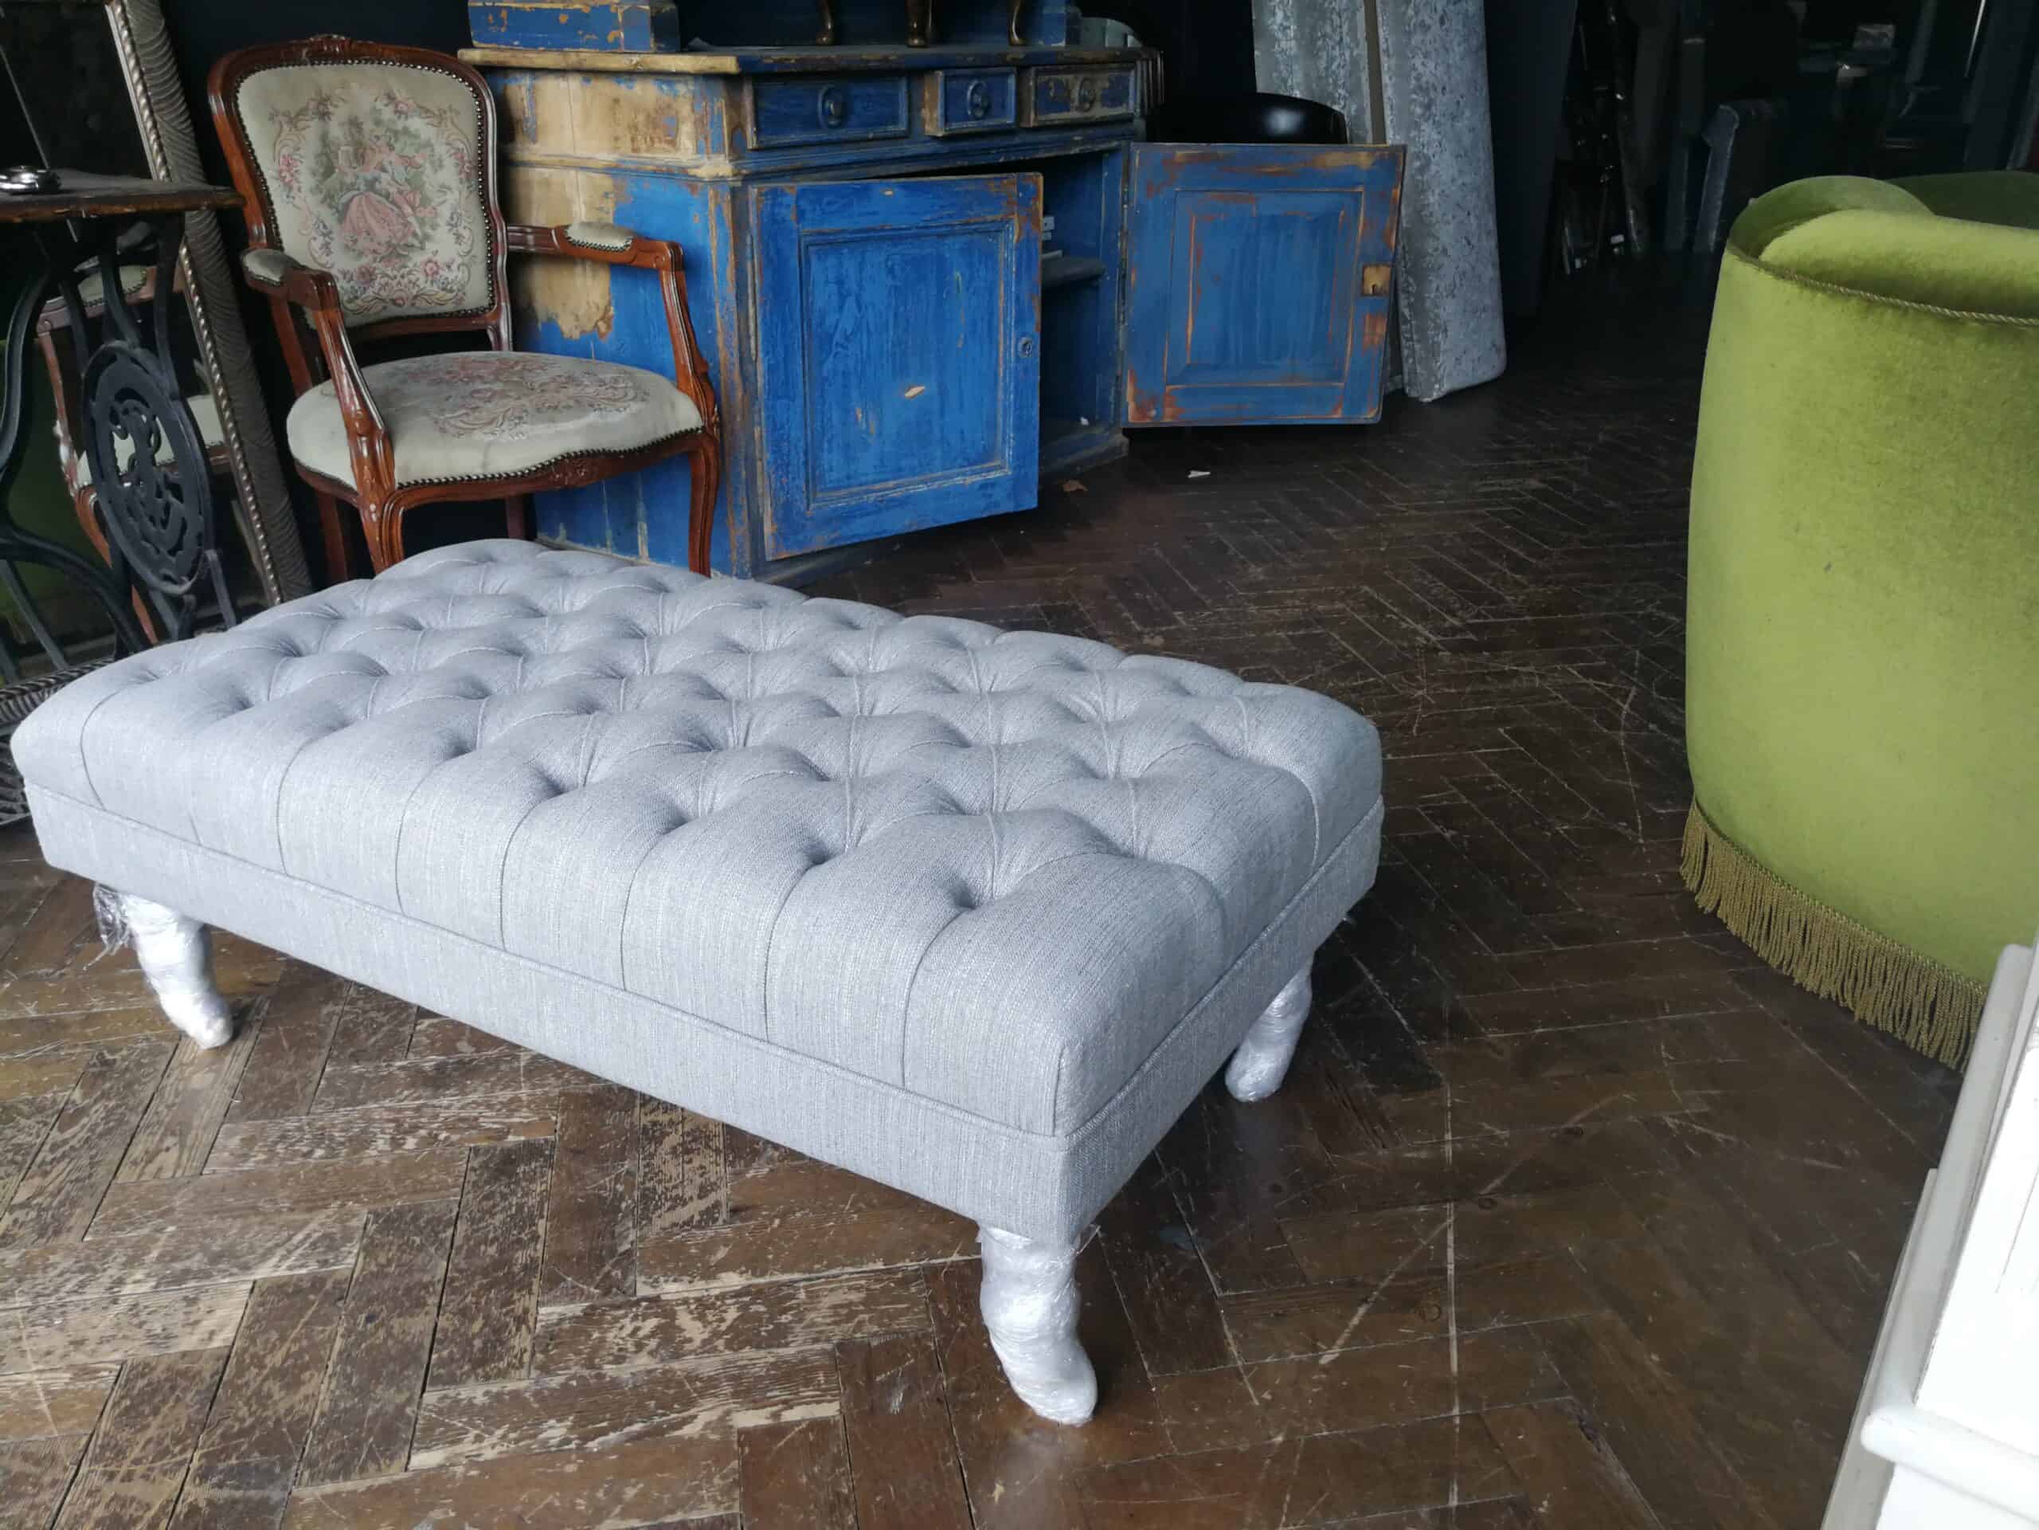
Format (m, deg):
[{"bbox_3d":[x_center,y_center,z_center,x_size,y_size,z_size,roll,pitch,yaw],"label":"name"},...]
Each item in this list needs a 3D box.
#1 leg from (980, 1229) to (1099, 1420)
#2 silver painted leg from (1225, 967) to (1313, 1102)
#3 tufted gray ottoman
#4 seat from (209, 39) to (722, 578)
[{"bbox_3d":[0.014,0.370,1.116,0.068,0.197,0.092,-19,29,-40],"label":"leg"},{"bbox_3d":[0.249,0.215,1.518,0.068,0.197,0.092,10,23,22],"label":"silver painted leg"},{"bbox_3d":[-0.297,0.096,1.517,1.127,0.407,0.641,12,24,28],"label":"tufted gray ottoman"},{"bbox_3d":[-0.955,-0.694,2.708,0.626,0.995,0.667,-18,28,-40],"label":"seat"}]

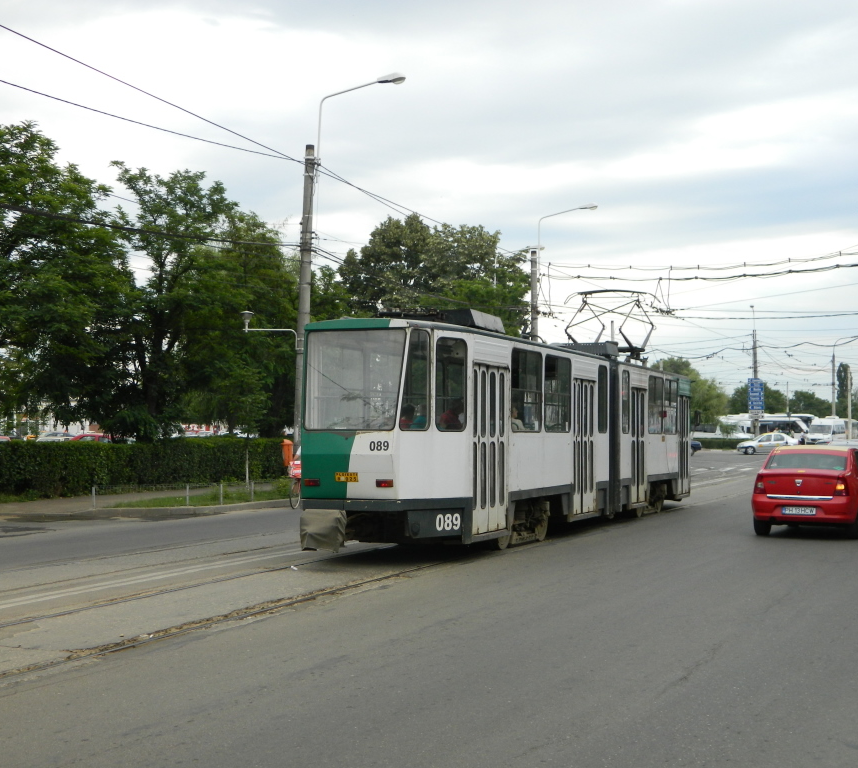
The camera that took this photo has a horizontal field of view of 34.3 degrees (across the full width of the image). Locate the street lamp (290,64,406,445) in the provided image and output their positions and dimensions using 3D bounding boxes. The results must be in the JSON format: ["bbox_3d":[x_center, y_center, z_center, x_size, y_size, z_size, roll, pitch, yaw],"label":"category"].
[{"bbox_3d":[-1.937,-2.167,31.721,2.750,9.670,0.400,-1,-2,21],"label":"street lamp"}]

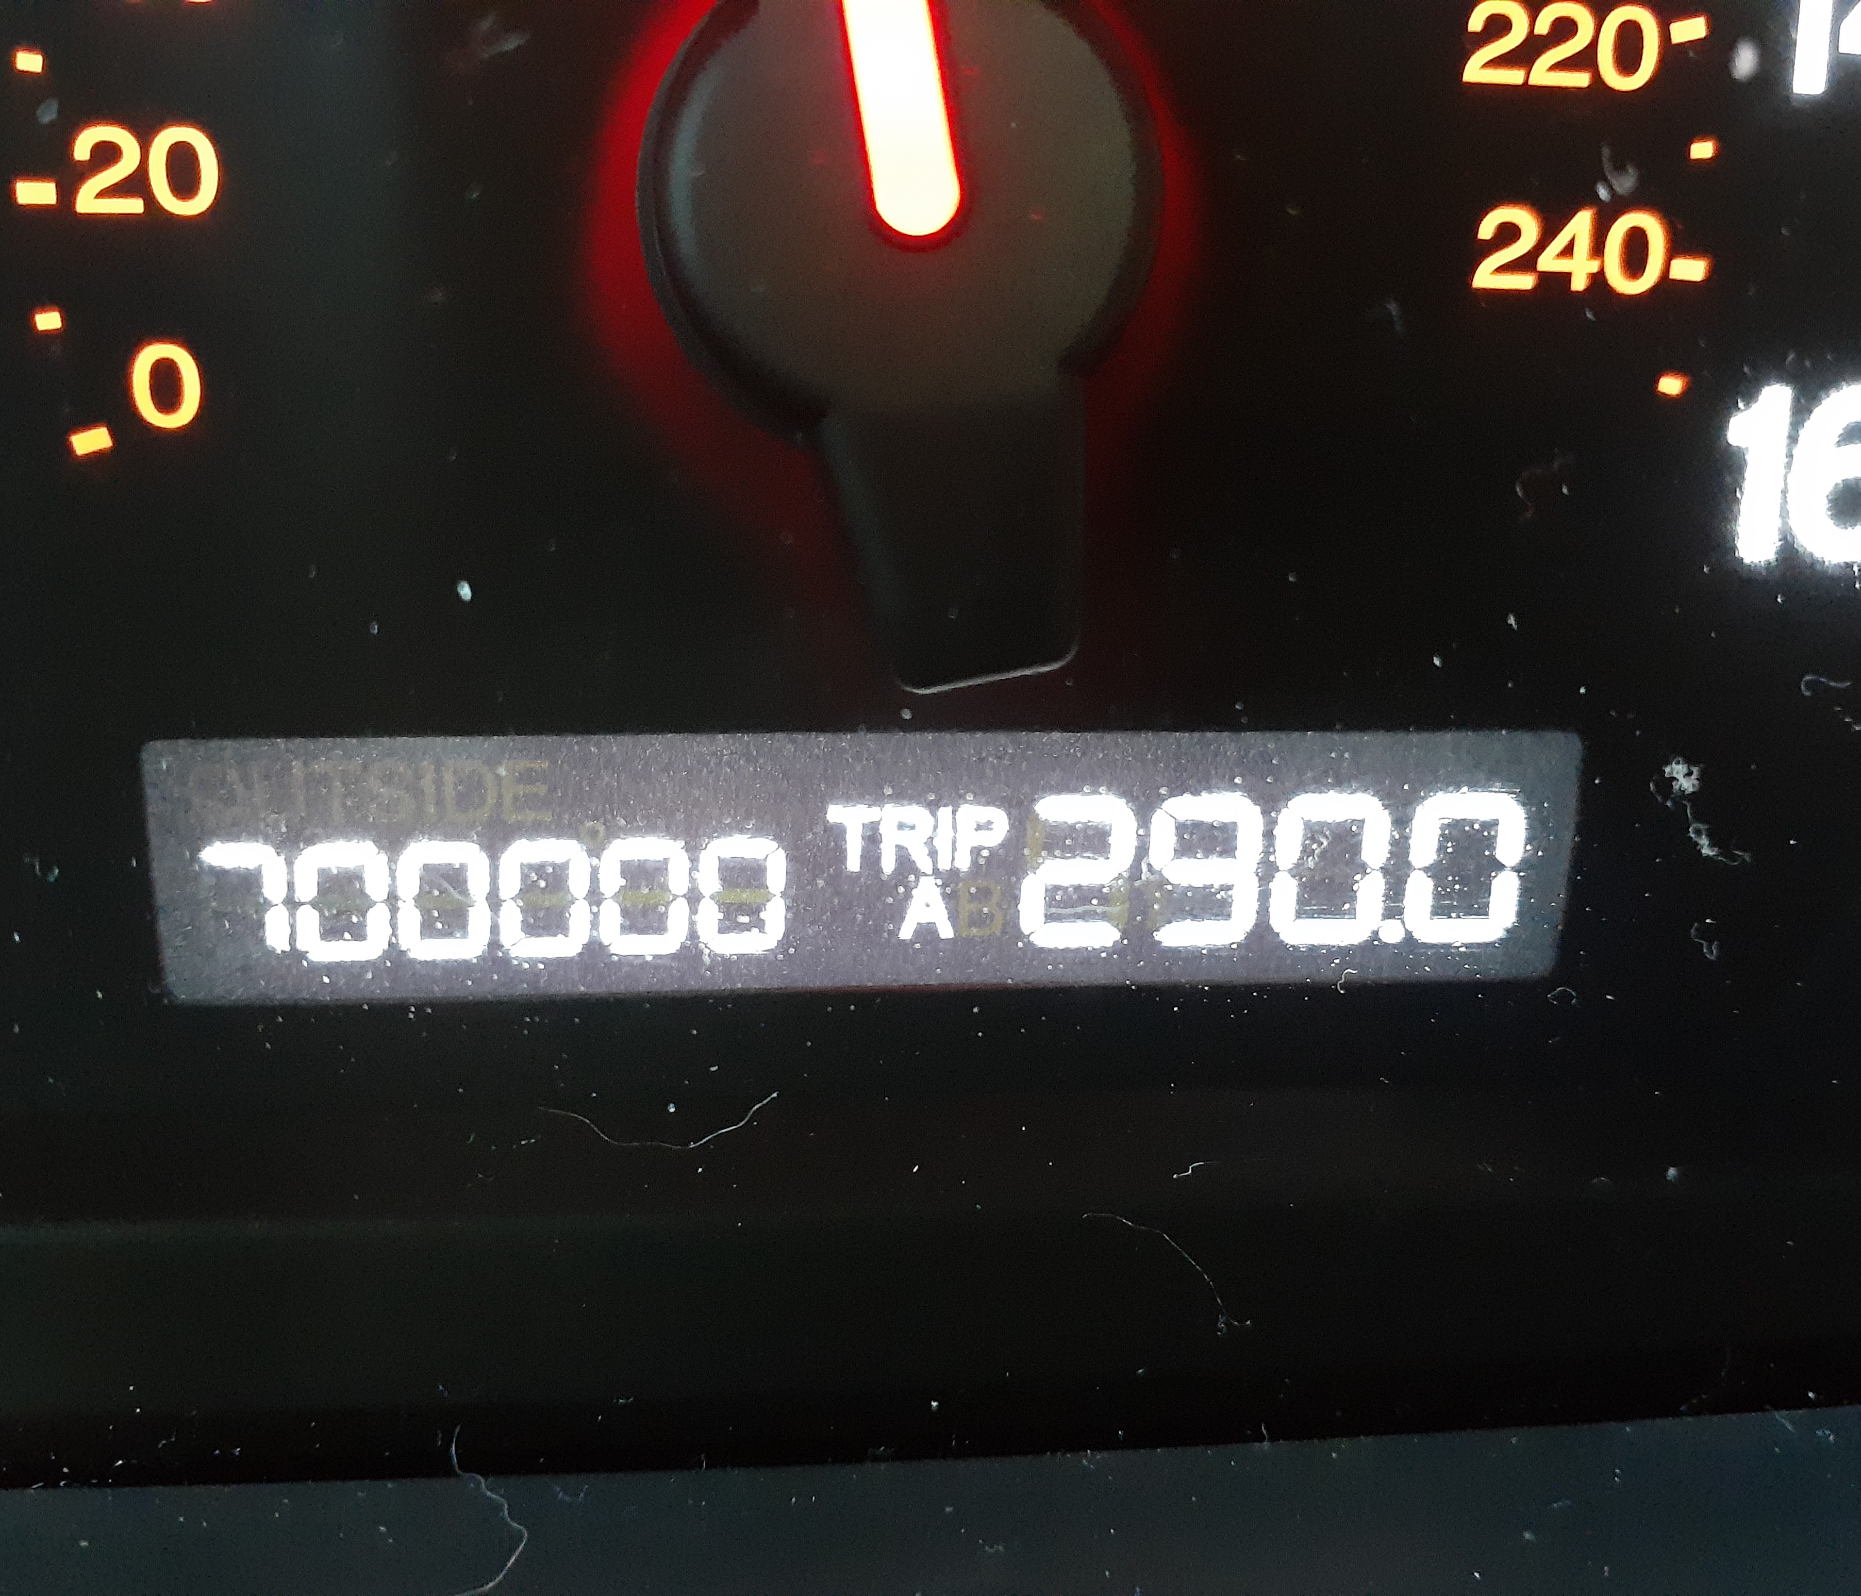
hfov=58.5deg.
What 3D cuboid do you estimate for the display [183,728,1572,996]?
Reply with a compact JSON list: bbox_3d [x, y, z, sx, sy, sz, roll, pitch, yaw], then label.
[{"bbox_3d":[-0.002,0.003,0.082,0.068,0.013,0.005,0,15,-5],"label":"display"}]

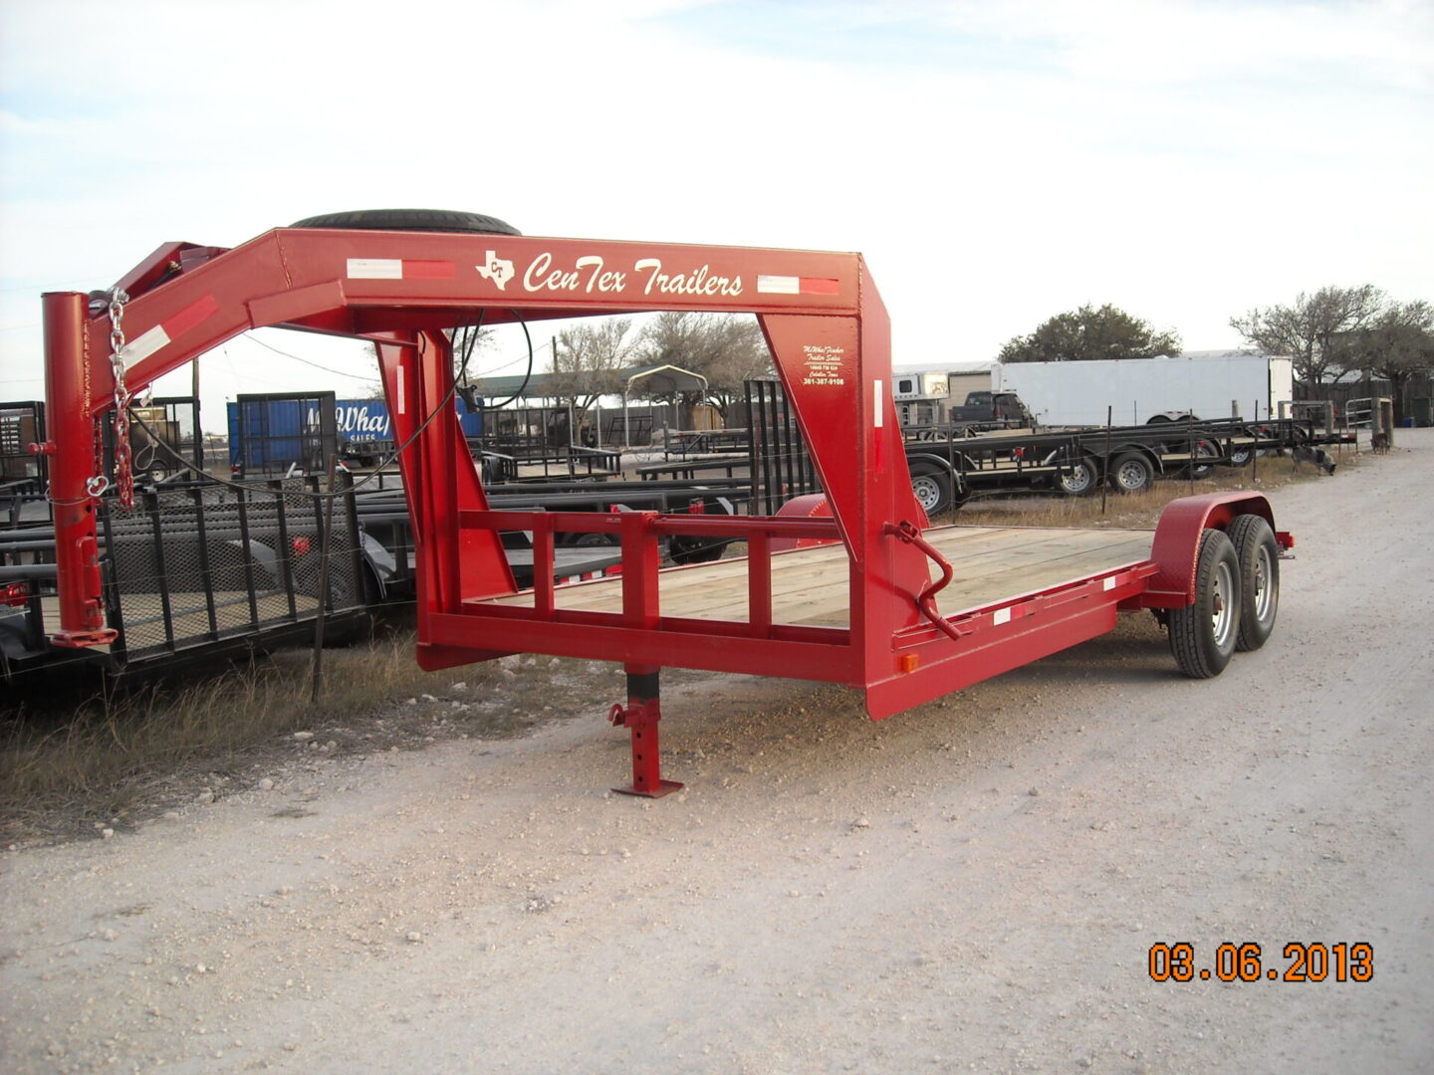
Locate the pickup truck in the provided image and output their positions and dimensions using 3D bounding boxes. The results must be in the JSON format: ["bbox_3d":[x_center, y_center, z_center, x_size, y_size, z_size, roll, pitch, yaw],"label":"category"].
[{"bbox_3d":[10.900,-4.840,57.500,2.000,1.880,5.500,1,5,21],"label":"pickup truck"}]

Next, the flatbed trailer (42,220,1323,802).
[{"bbox_3d":[0.716,-0.137,7.116,2.545,2.000,8.575,2,5,34],"label":"flatbed trailer"}]

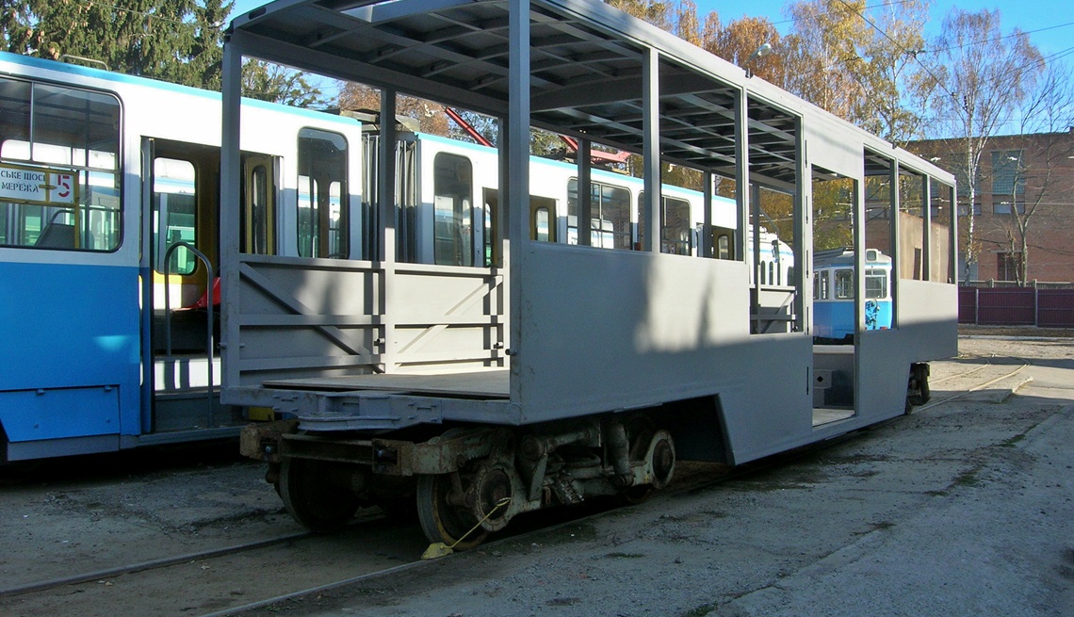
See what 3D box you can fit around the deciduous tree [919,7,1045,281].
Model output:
[{"bbox_3d":[25.700,-8.300,61.000,7.200,18.000,7.000,0,0,0],"label":"deciduous tree"}]

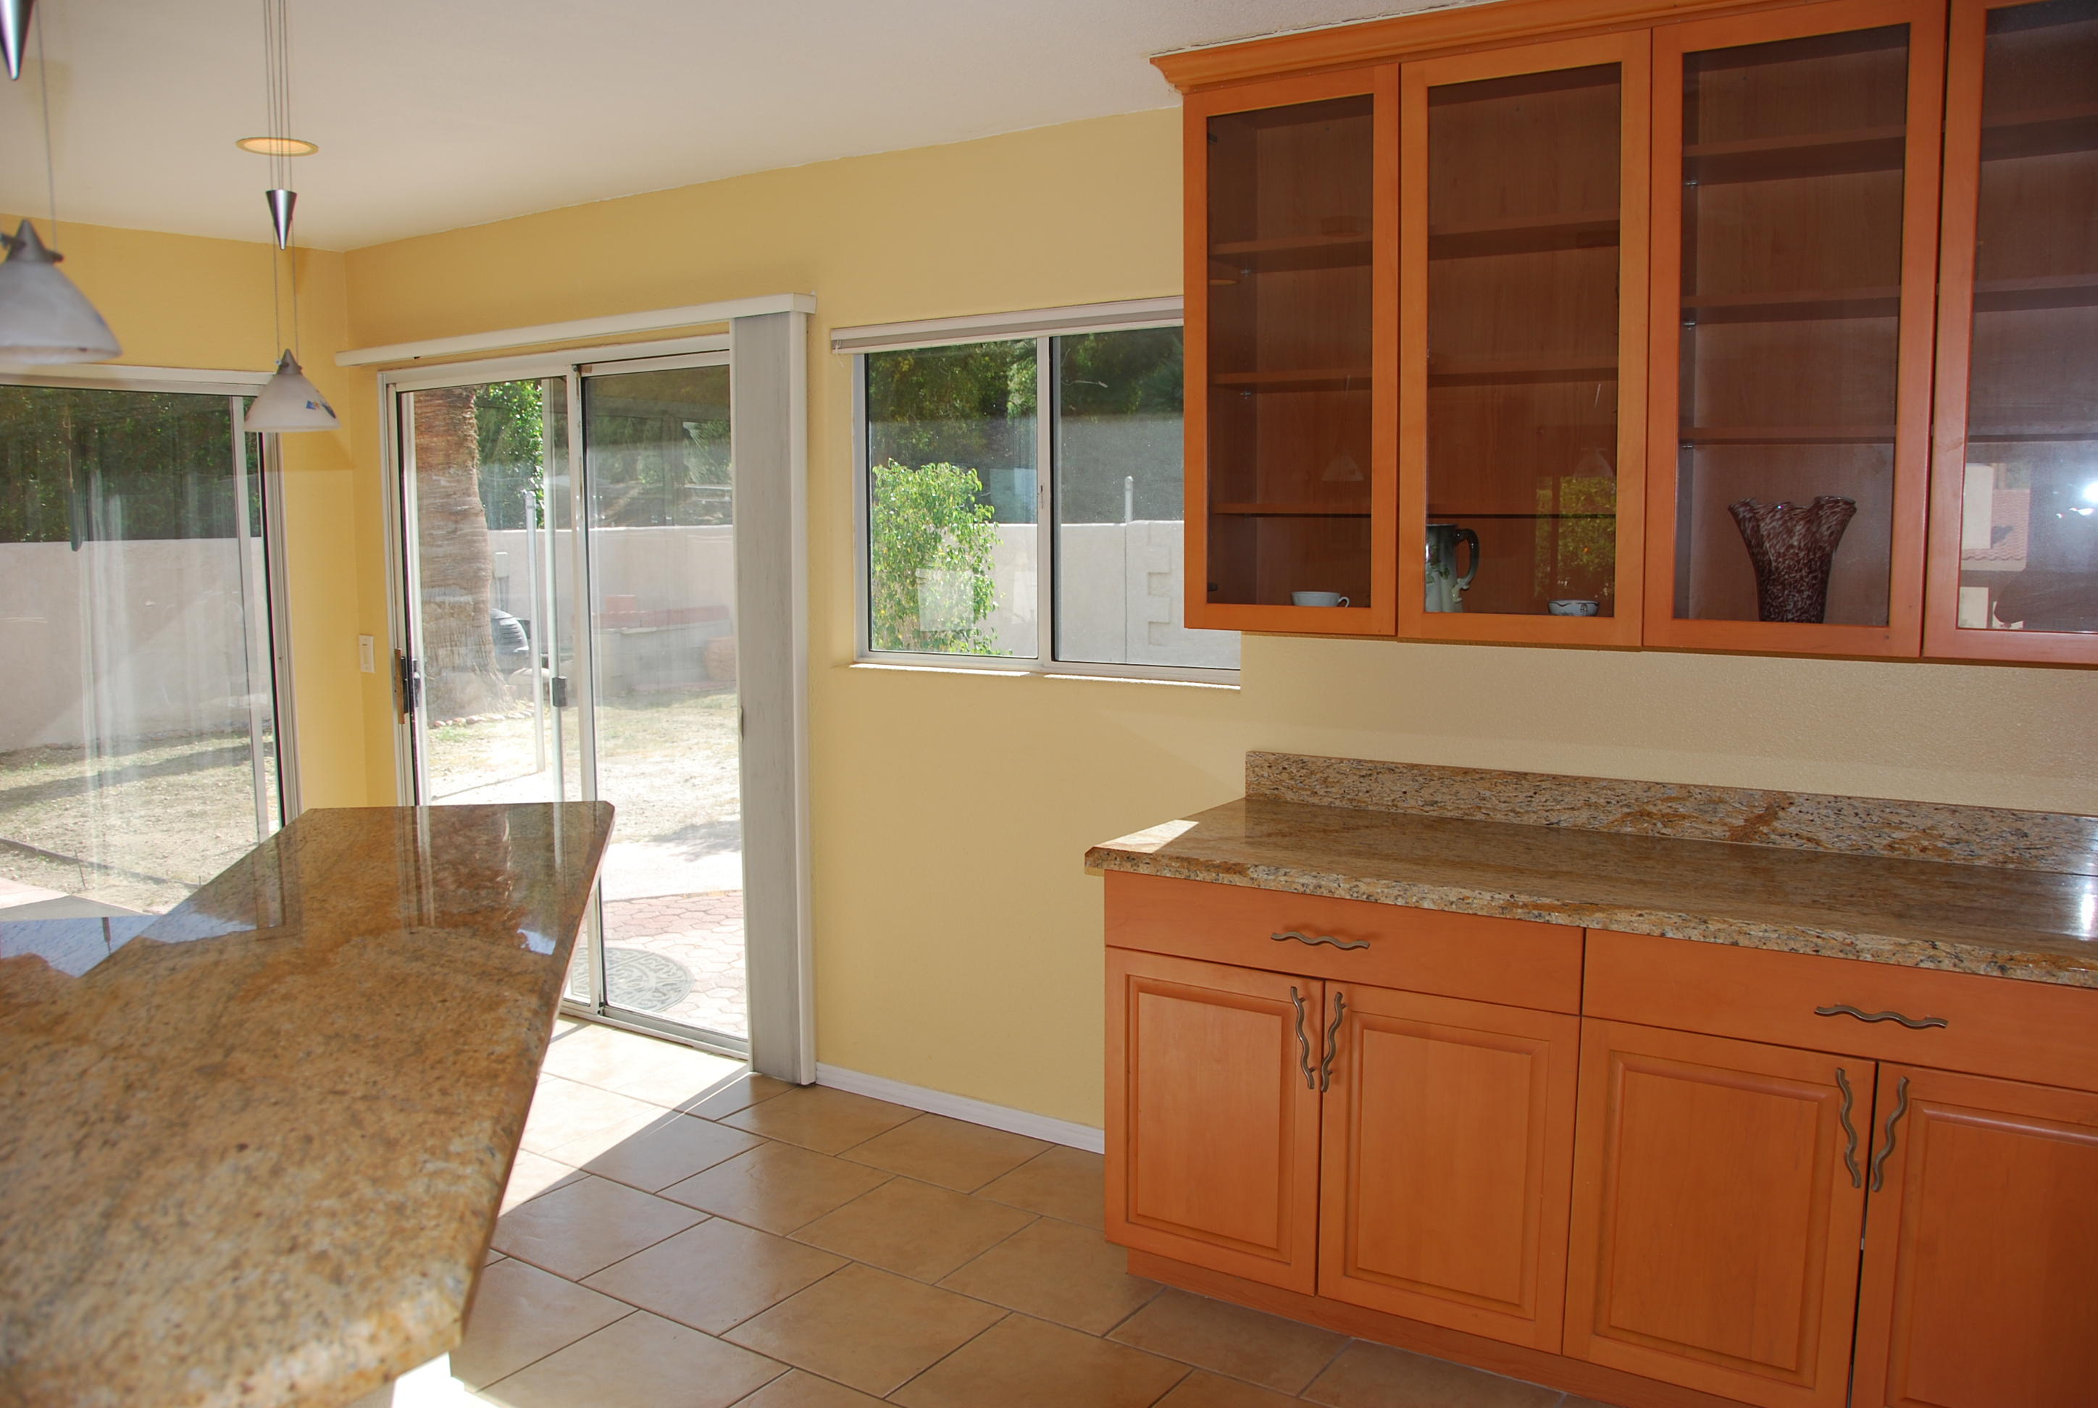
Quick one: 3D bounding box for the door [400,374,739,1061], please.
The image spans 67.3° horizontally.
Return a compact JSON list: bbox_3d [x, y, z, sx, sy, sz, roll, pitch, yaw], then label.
[{"bbox_3d":[-1.446,-0.023,4.835,1.699,2.023,0.120,4,6,33],"label":"door"}]

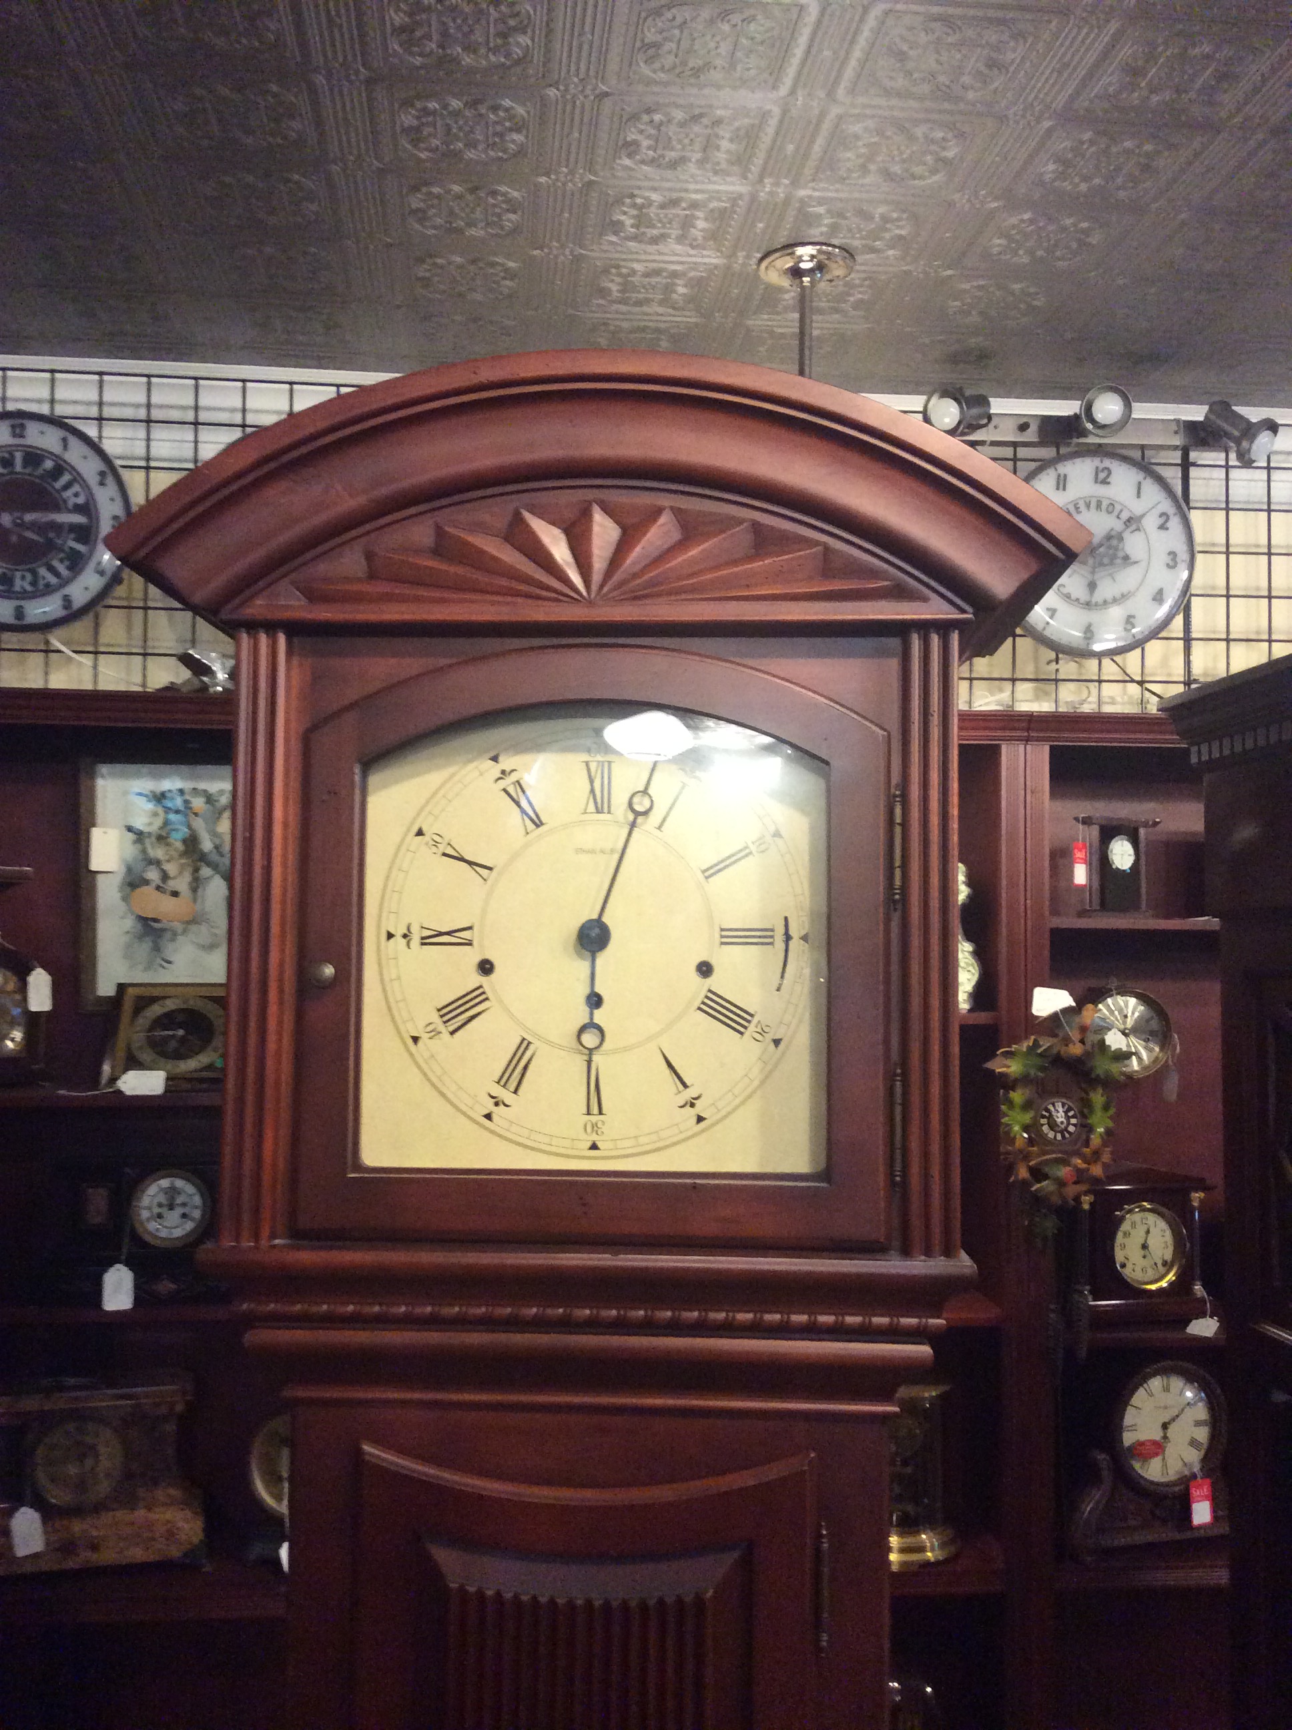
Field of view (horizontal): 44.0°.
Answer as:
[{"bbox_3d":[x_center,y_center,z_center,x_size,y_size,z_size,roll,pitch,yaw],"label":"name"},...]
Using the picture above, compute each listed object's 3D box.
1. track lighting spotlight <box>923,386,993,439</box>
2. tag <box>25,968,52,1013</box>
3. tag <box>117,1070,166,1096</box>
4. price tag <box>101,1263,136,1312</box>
[{"bbox_3d":[0.521,-0.756,2.660,0.122,0.085,0.085,-21,12,-42],"label":"track lighting spotlight"},{"bbox_3d":[-0.885,0.183,2.330,0.039,0.065,0.004,1,-5,-14],"label":"tag"},{"bbox_3d":[-0.719,0.311,2.280,0.071,0.038,0.004,1,-28,-9],"label":"tag"},{"bbox_3d":[-0.756,0.606,2.290,0.044,0.067,0.004,1,-9,-11],"label":"price tag"}]

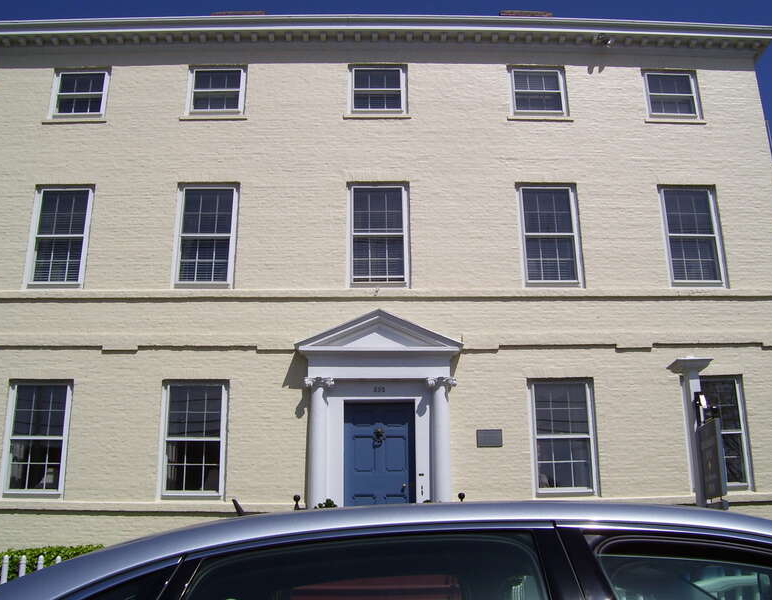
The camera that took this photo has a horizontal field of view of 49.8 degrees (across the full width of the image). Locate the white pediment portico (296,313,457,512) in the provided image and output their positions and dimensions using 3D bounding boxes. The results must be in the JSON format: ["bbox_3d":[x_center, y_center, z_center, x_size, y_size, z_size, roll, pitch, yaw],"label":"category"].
[{"bbox_3d":[-0.105,1.998,12.867,2.660,3.760,0.480,0,-18,-1],"label":"white pediment portico"}]

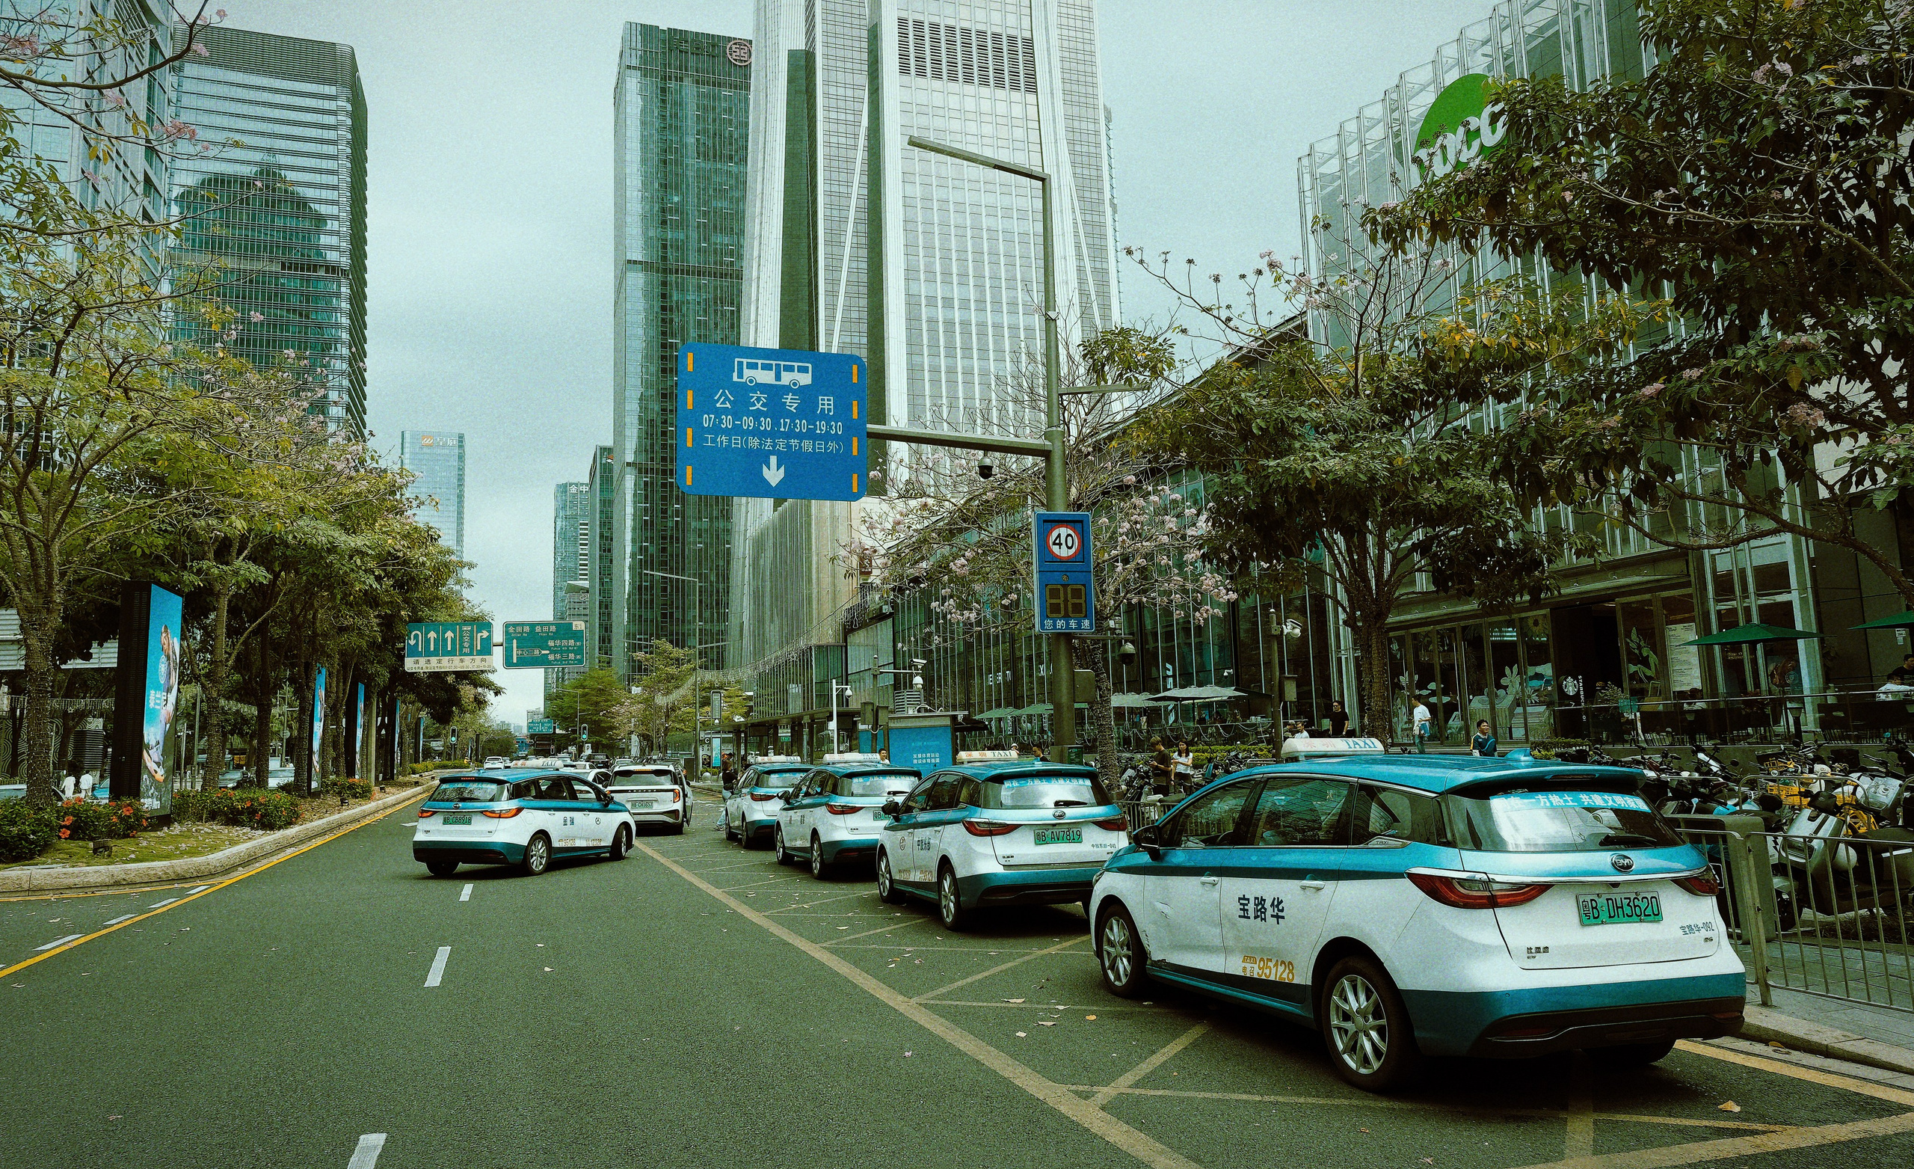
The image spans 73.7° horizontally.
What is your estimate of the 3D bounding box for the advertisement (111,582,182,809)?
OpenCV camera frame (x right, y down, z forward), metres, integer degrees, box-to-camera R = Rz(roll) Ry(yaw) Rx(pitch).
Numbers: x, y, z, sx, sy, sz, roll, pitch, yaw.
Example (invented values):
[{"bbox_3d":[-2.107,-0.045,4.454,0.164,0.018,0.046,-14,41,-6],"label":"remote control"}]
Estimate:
[{"bbox_3d":[-15.874,2.444,25.085,0.474,4.687,2.323,1,-8,-19],"label":"advertisement"}]

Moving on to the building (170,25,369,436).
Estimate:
[{"bbox_3d":[-186.719,-46.708,339.831,42.400,195.200,34.300,2,-8,-18],"label":"building"}]

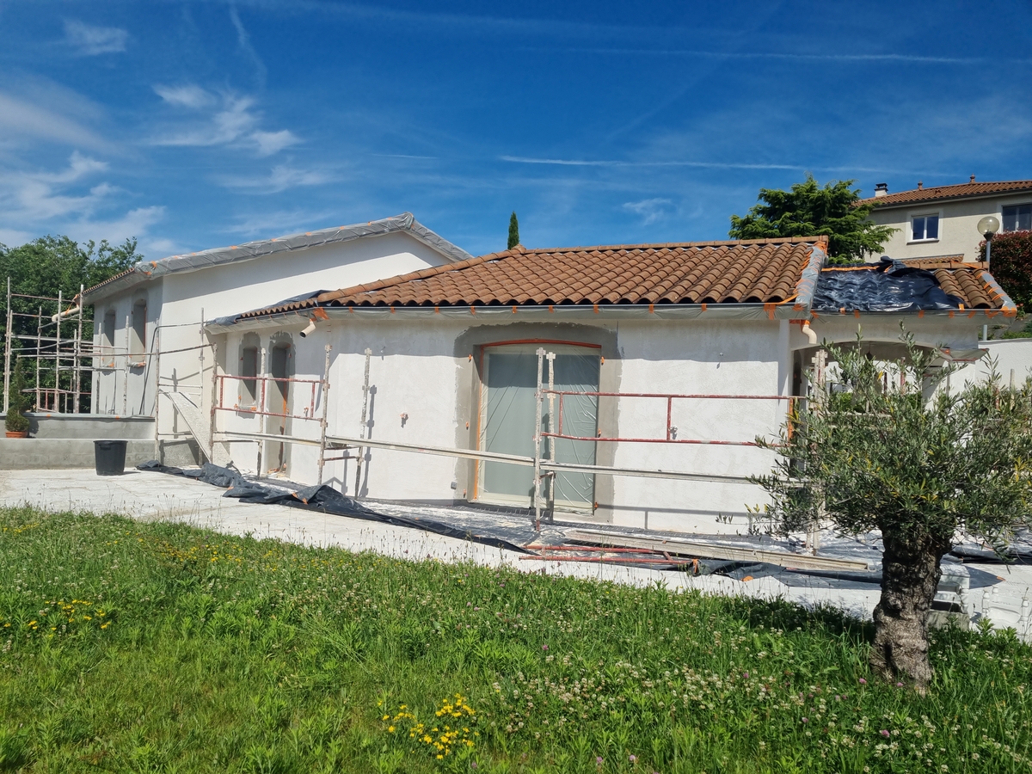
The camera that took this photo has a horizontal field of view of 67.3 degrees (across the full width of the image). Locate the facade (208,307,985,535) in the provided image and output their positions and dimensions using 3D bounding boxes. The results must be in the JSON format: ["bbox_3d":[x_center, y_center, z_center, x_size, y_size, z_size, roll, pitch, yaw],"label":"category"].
[{"bbox_3d":[-0.411,0.347,11.665,12.400,2.660,2.400,2,-1,22],"label":"facade"}]

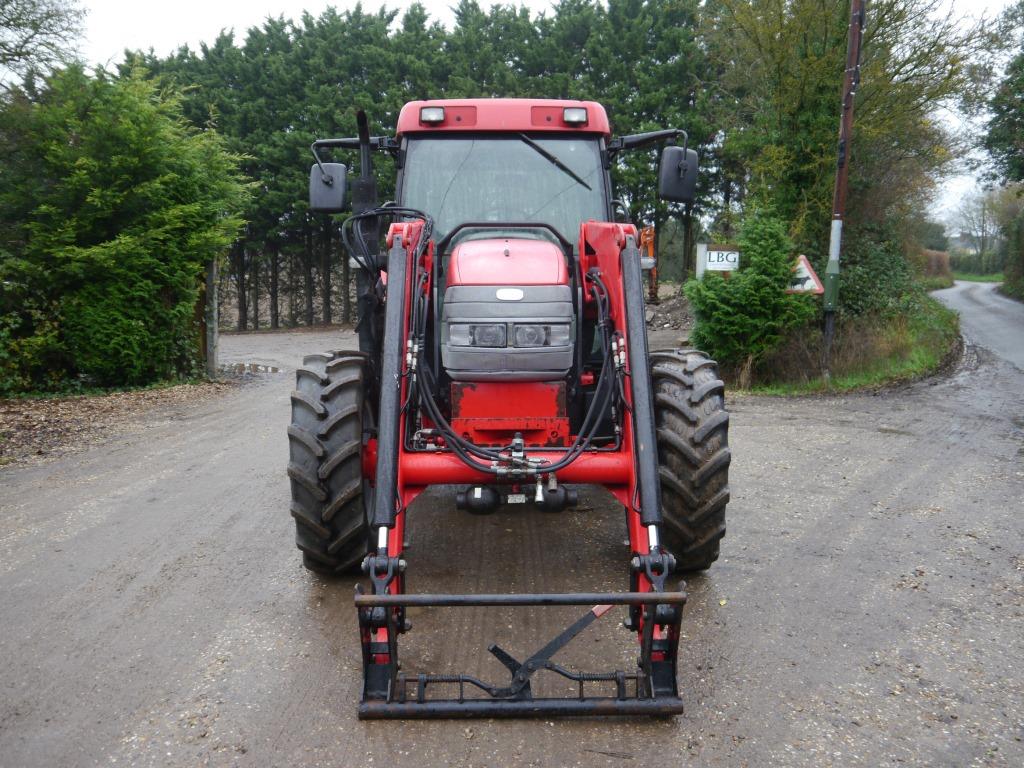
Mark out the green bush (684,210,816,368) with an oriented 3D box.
[{"bbox_3d":[3.420,-1.360,12.800,1.800,2.300,1.750,0,7,0],"label":"green bush"}]

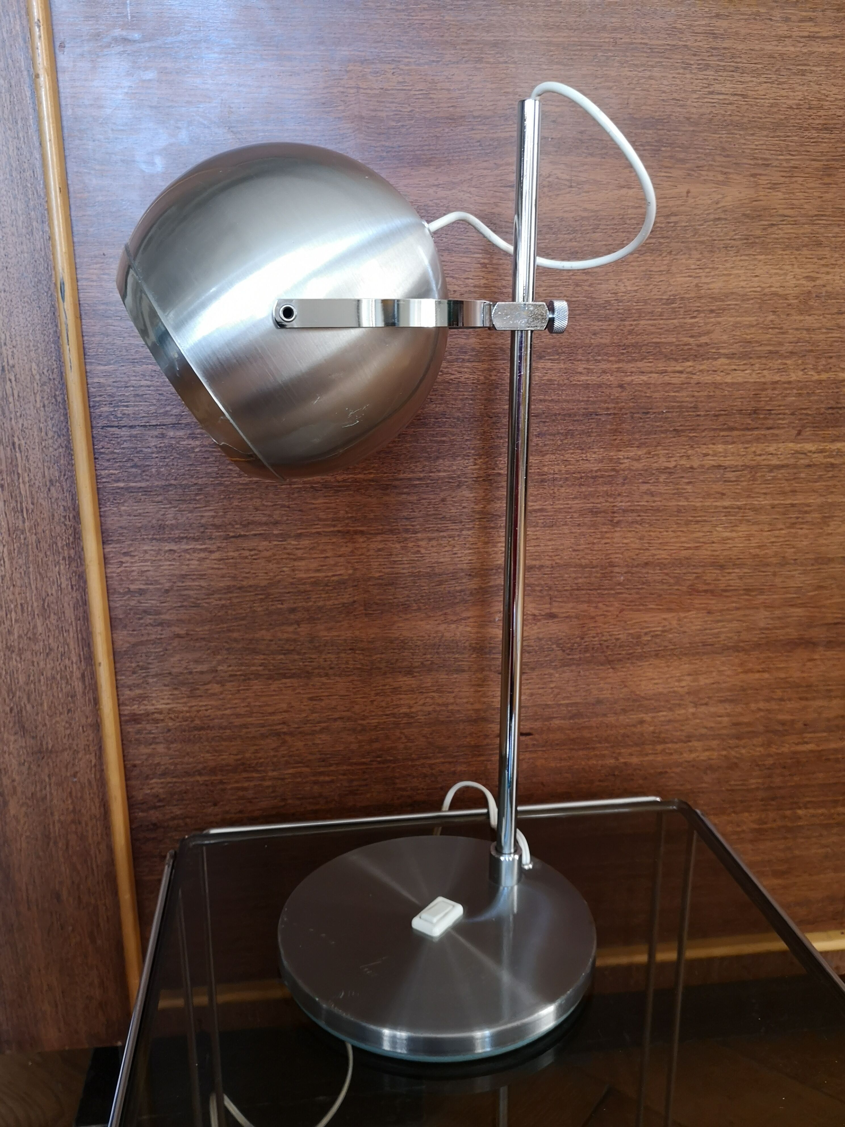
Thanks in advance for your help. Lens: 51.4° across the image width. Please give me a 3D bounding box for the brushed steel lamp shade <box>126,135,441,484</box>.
[{"bbox_3d":[-0.066,-0.142,0.486,0.156,0.176,0.176,-32,16,0],"label":"brushed steel lamp shade"}]

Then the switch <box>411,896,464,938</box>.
[{"bbox_3d":[0.010,0.219,0.548,0.019,0.007,0.030,10,16,34],"label":"switch"}]

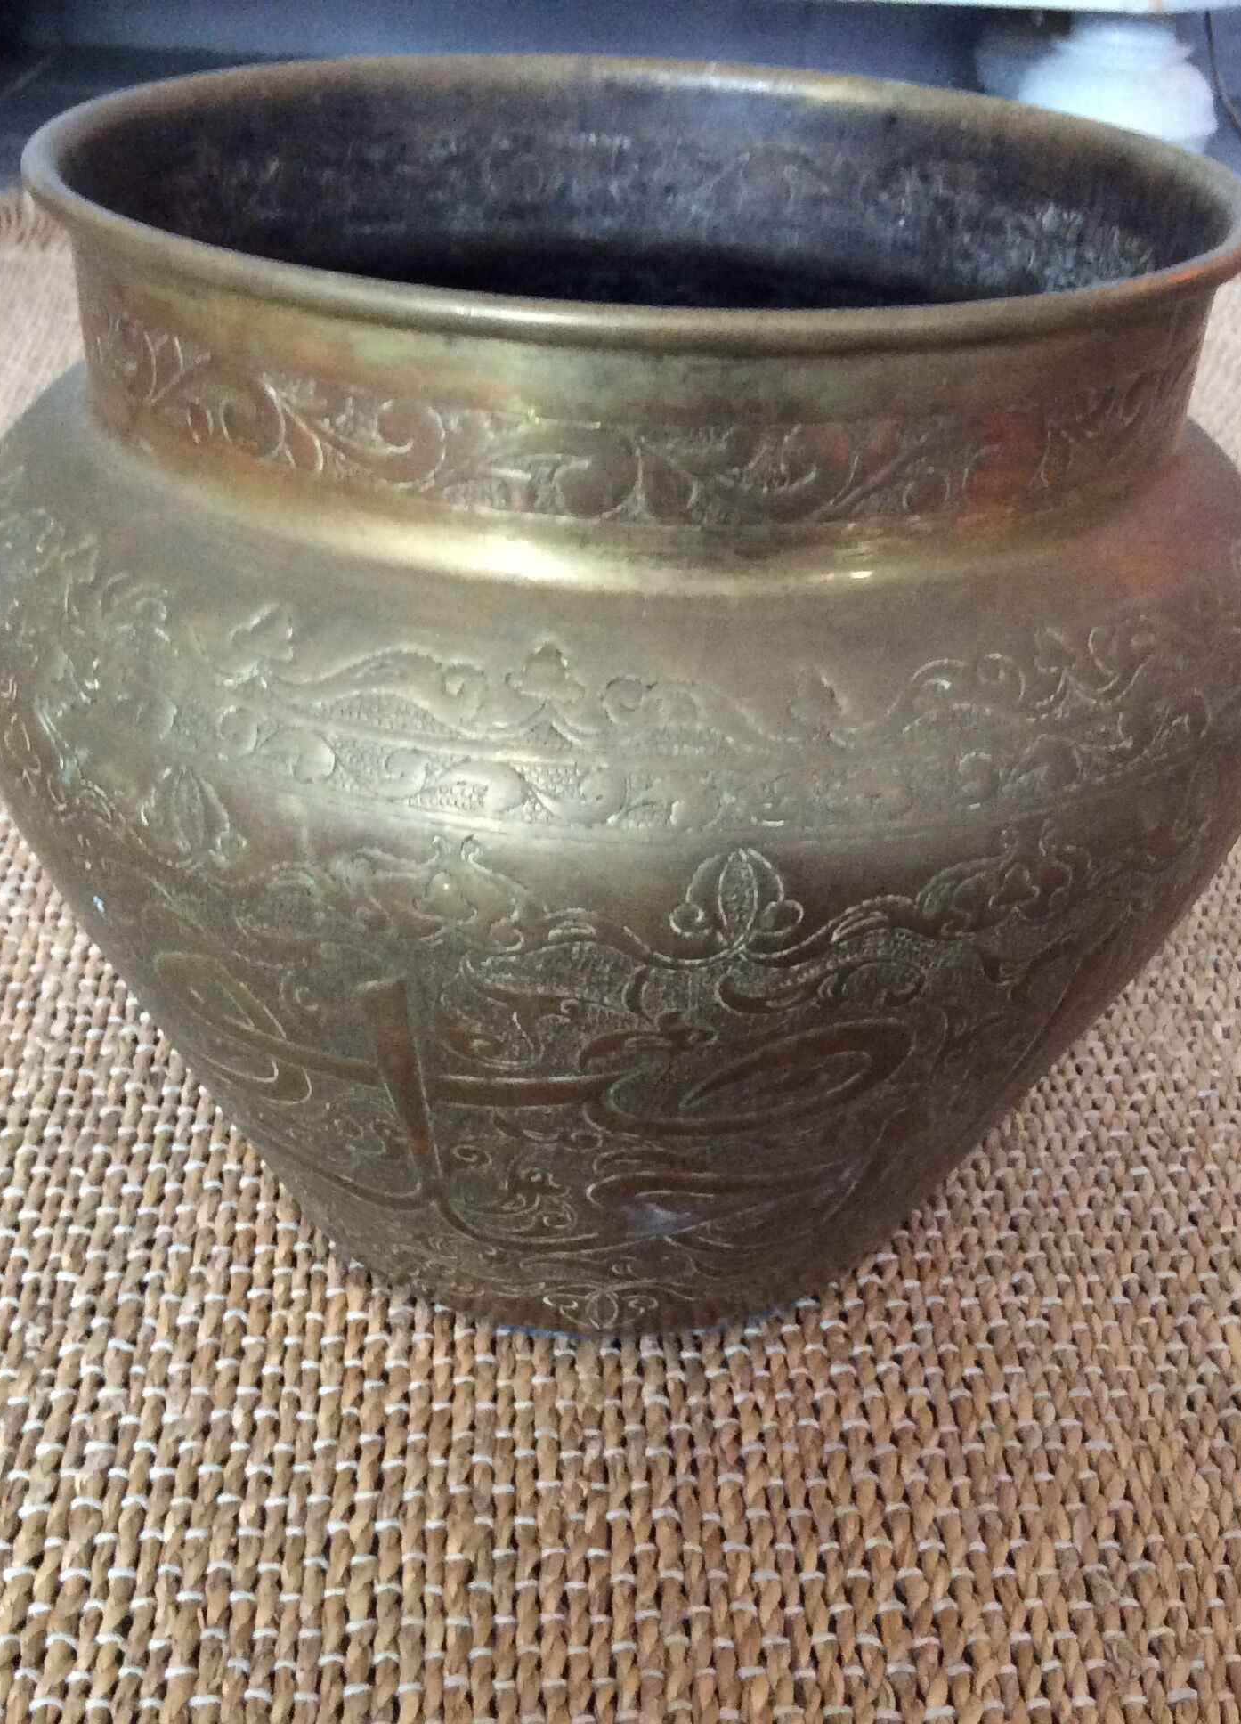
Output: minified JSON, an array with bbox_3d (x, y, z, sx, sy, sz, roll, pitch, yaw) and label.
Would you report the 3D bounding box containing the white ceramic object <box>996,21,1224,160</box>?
[{"bbox_3d":[0.339,-0.525,1.456,0.139,0.107,0.139,3,29,0],"label":"white ceramic object"}]

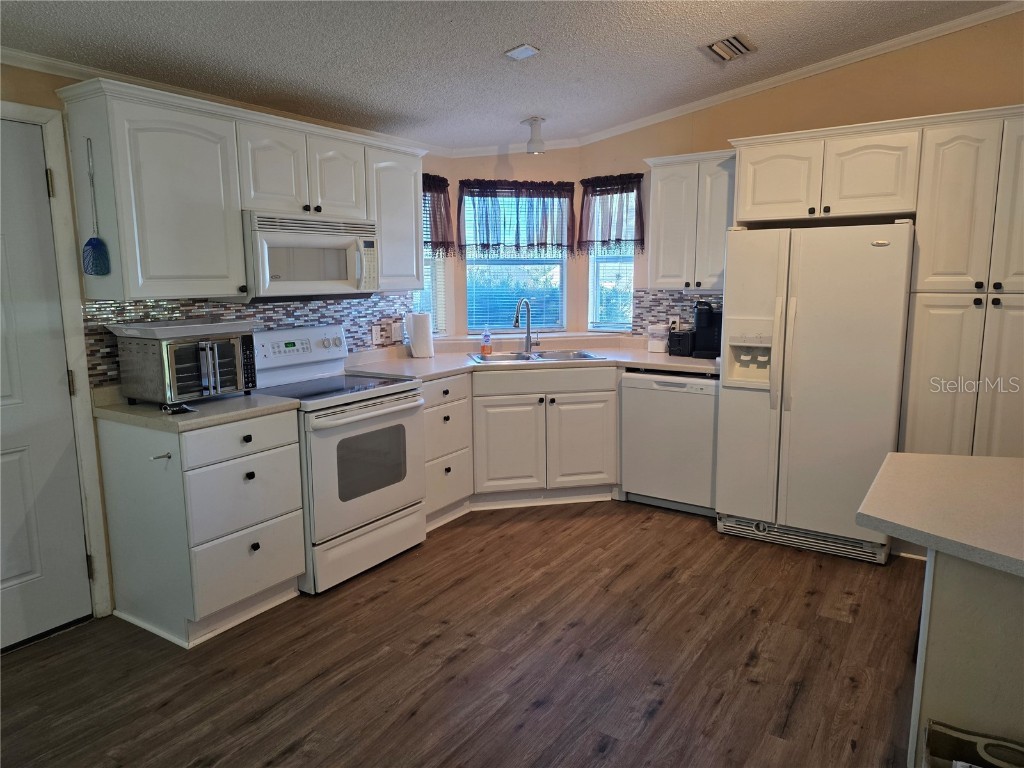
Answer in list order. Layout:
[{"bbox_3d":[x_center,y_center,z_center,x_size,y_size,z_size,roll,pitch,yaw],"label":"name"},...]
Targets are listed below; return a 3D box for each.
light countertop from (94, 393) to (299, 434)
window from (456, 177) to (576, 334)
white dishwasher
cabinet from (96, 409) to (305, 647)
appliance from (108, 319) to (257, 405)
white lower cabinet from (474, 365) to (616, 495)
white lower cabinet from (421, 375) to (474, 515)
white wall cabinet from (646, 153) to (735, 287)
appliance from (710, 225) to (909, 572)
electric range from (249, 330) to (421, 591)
[{"bbox_3d":[-1.332,0.106,2.914,0.640,0.040,0.570,5,10,33],"label":"light countertop"},{"bbox_3d":[0.043,-0.890,4.837,0.800,1.055,0.120,-2,9,-9],"label":"window"},{"bbox_3d":[1.089,0.334,4.309,0.595,0.865,0.600,5,10,33],"label":"white dishwasher"},{"bbox_3d":[-1.333,0.556,2.983,0.630,0.878,0.557,5,10,33],"label":"cabinet"},{"bbox_3d":[-1.422,-0.094,3.033,0.330,0.320,0.480,5,10,33],"label":"appliance"},{"bbox_3d":[0.162,0.283,4.523,0.910,0.840,0.660,-2,9,-9],"label":"white lower cabinet"},{"bbox_3d":[-0.604,0.361,4.064,0.625,0.840,0.460,5,10,33],"label":"white lower cabinet"},{"bbox_3d":[1.197,-0.975,4.212,0.585,0.770,0.335,5,10,33],"label":"white wall cabinet"},{"bbox_3d":[1.675,-0.001,3.733,0.840,1.690,0.800,5,10,33],"label":"appliance"},{"bbox_3d":[-0.941,0.317,3.521,0.645,1.180,0.775,5,10,33],"label":"electric range"}]

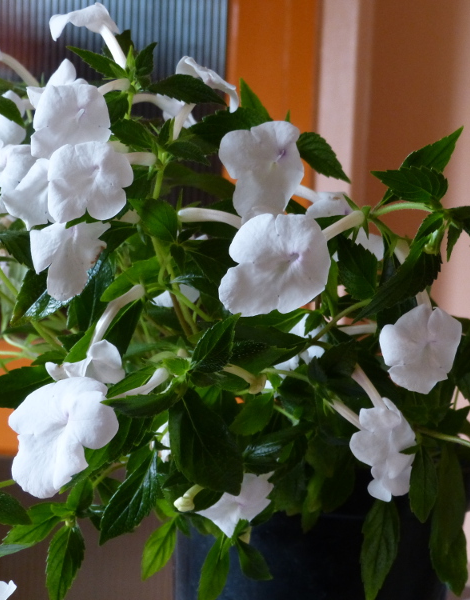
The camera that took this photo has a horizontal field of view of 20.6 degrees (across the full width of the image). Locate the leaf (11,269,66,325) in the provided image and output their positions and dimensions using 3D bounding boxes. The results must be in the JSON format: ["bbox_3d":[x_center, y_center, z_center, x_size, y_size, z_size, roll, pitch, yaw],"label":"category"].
[{"bbox_3d":[-0.103,-0.004,0.665,0.021,0.043,0.010,18,-31,26],"label":"leaf"}]

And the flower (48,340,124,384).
[{"bbox_3d":[-0.074,0.032,0.640,0.038,0.020,0.030,9,-36,13],"label":"flower"}]

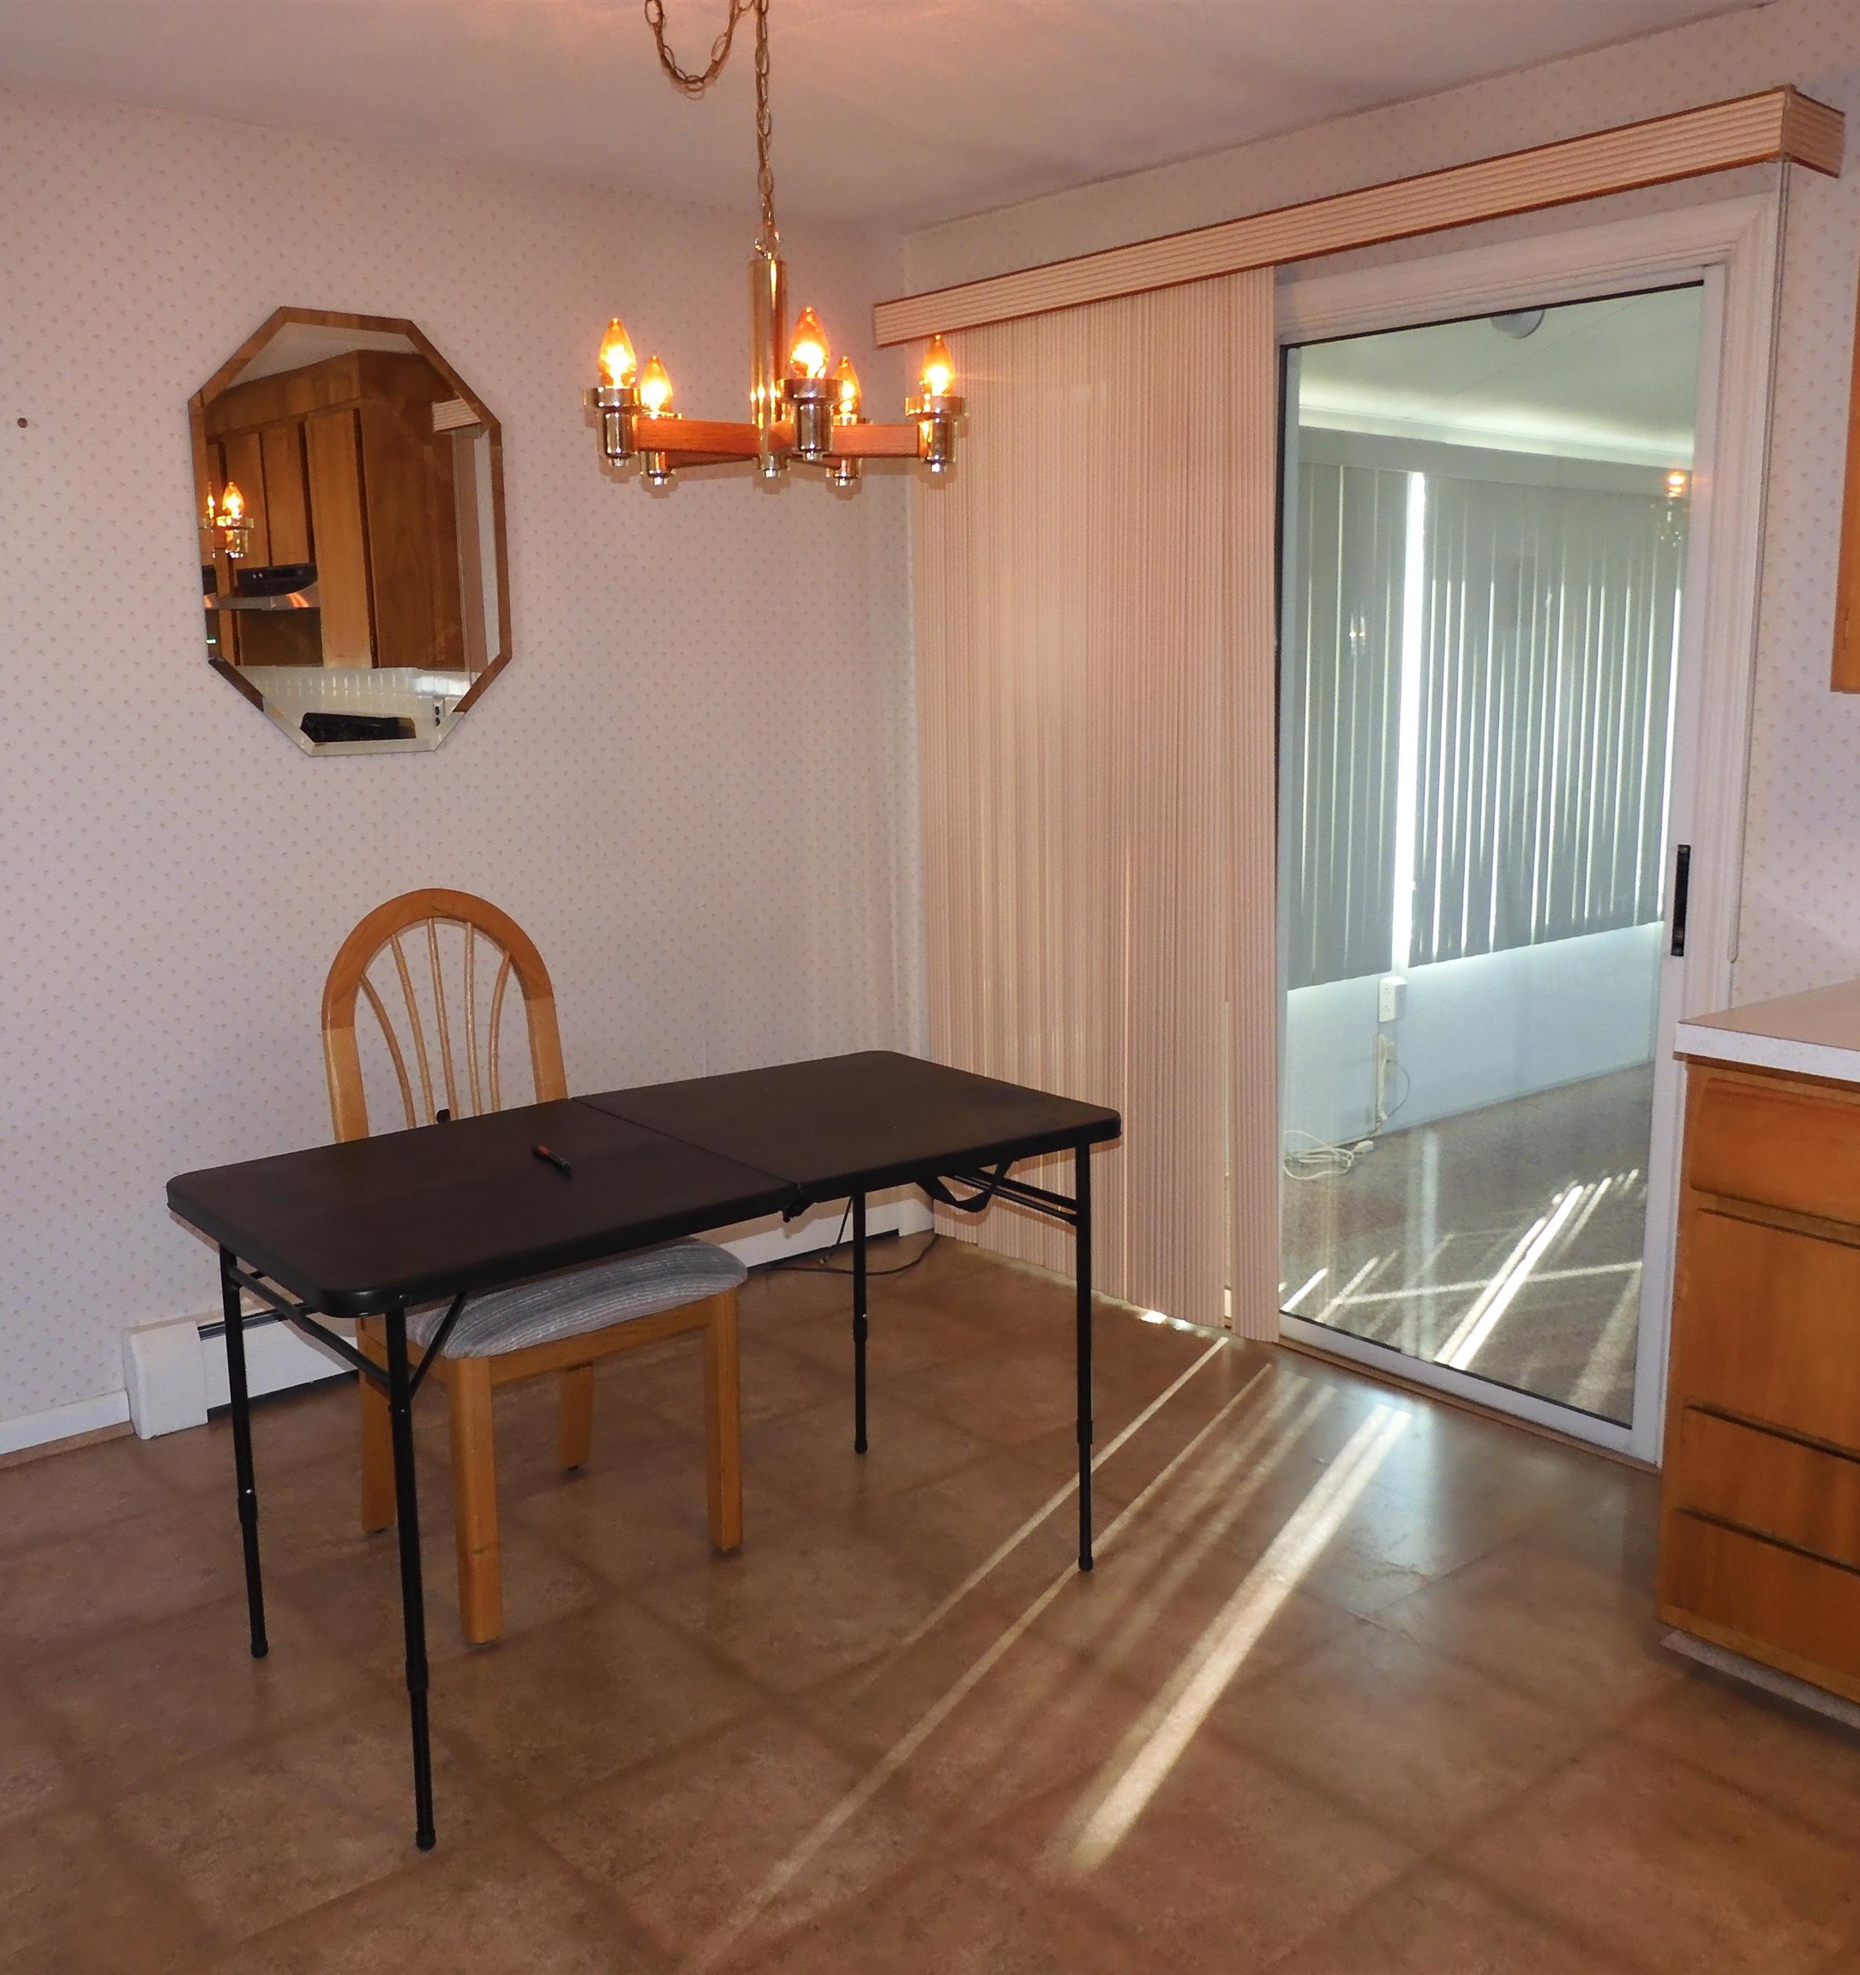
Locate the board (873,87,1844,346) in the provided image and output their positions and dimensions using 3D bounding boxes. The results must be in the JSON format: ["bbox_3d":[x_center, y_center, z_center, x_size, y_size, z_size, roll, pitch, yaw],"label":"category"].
[{"bbox_3d":[0.595,-1.329,3.311,0.172,0.092,1.993,-10,14,-39],"label":"board"}]

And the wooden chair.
[{"bbox_3d":[-0.634,0.380,2.847,0.475,1.032,0.540,-9,13,-38],"label":"wooden chair"}]

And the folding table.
[{"bbox_3d":[-0.366,0.574,2.656,1.216,0.713,0.609,-9,13,-38],"label":"folding table"}]

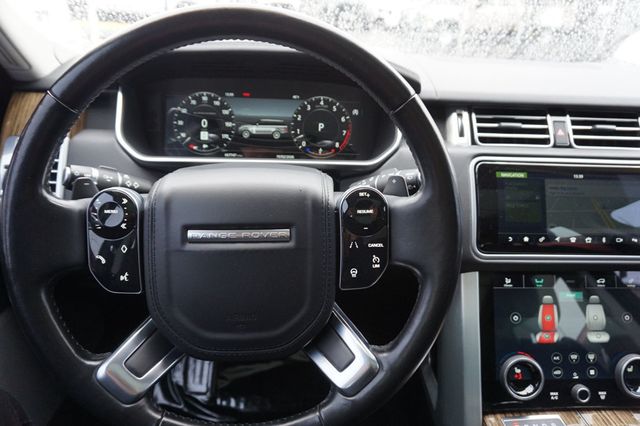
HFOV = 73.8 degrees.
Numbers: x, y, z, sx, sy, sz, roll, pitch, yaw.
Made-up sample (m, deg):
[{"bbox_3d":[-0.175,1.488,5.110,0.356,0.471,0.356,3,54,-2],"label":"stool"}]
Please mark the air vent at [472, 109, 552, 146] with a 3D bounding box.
[{"bbox_3d":[0.281,-0.125,0.622,0.109,0.050,0.030,1,-8,-5],"label":"air vent"}]

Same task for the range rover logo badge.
[{"bbox_3d":[-0.069,0.019,0.363,0.088,0.011,0.004,1,-4,-5],"label":"range rover logo badge"}]

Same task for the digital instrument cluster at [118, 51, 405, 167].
[{"bbox_3d":[-0.083,-0.146,0.615,0.380,0.145,0.090,1,6,-5],"label":"digital instrument cluster"}]

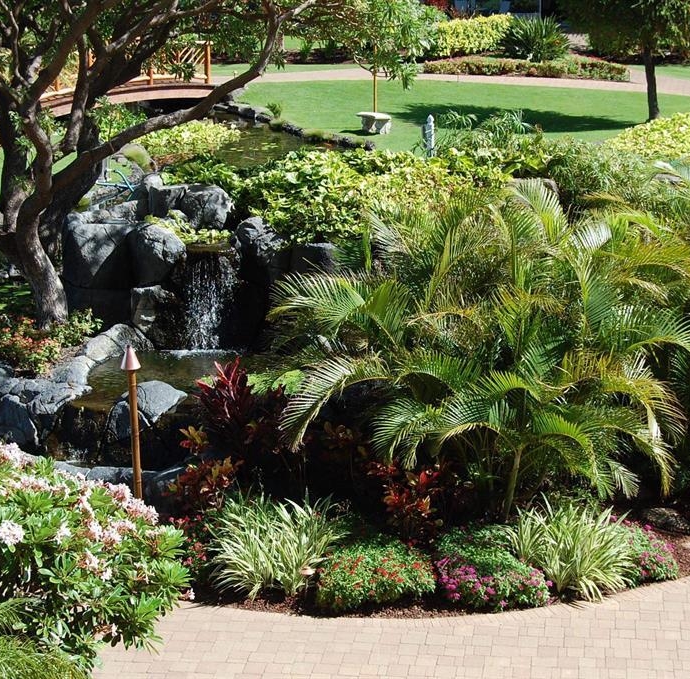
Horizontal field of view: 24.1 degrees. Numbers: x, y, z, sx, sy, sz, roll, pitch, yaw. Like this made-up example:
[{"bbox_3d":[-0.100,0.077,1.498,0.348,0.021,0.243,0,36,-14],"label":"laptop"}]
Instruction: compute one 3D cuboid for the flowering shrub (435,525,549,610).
[{"bbox_3d":[1.622,2.518,17.800,1.250,0.500,1.050,-1,20,0],"label":"flowering shrub"}]

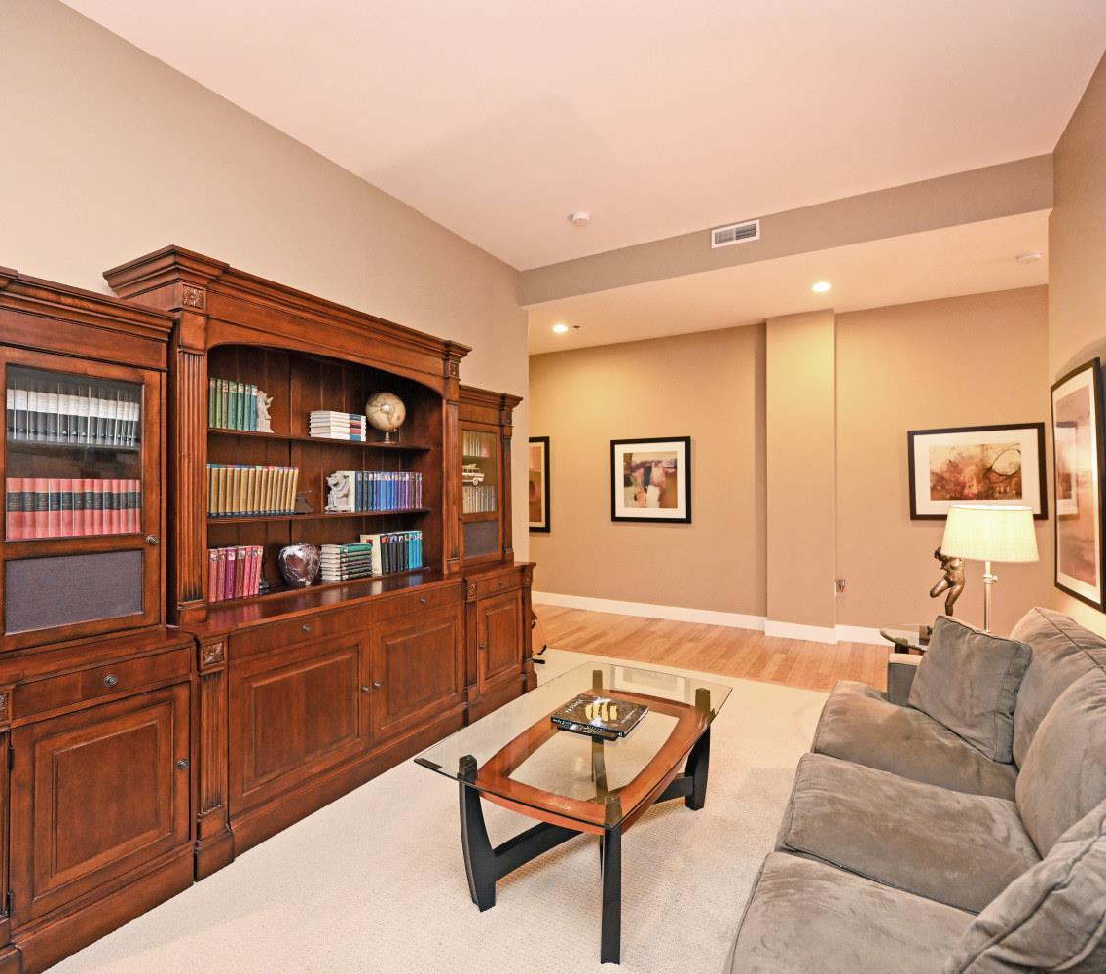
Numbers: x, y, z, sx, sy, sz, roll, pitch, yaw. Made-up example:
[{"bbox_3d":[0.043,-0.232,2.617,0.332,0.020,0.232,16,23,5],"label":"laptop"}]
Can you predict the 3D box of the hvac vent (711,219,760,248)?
[{"bbox_3d":[1.266,-1.756,3.946,0.327,0.138,0.025,0,0,30],"label":"hvac vent"}]

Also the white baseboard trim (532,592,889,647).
[{"bbox_3d":[1.357,1.281,5.544,3.780,0.142,0.120,0,0,30],"label":"white baseboard trim"}]

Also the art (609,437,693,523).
[{"bbox_3d":[0.981,-0.064,5.769,0.851,0.853,0.030,0,0,30],"label":"art"}]

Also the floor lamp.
[{"bbox_3d":[2.163,0.429,2.821,0.385,0.661,0.385,0,0,30],"label":"floor lamp"}]

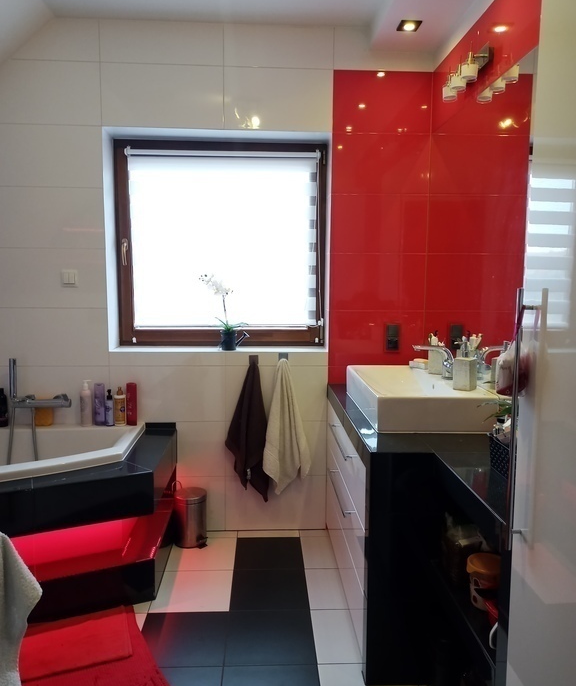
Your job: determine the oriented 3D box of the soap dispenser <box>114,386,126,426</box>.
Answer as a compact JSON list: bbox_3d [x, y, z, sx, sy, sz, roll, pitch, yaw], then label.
[{"bbox_3d":[-0.854,0.328,3.171,0.057,0.200,0.051,0,7,-3],"label":"soap dispenser"}]

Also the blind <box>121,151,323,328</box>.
[{"bbox_3d":[-0.343,-0.546,3.359,1.030,0.950,0.050,0,6,-3],"label":"blind"}]

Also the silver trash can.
[{"bbox_3d":[-0.485,0.894,3.172,0.200,0.255,0.168,6,8,42],"label":"silver trash can"}]

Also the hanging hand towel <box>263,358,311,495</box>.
[{"bbox_3d":[-0.003,0.436,3.215,0.248,0.719,0.099,0,7,-3],"label":"hanging hand towel"}]

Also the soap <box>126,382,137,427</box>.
[{"bbox_3d":[-0.805,0.313,3.208,0.055,0.222,0.040,1,6,3],"label":"soap"}]

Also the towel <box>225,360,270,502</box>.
[{"bbox_3d":[-0.208,0.457,3.208,0.234,0.739,0.099,0,7,-3],"label":"towel"}]

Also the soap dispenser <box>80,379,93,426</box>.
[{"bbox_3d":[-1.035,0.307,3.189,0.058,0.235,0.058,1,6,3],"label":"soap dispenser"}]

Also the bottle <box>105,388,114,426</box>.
[{"bbox_3d":[-0.916,0.330,3.200,0.042,0.188,0.042,0,6,-3],"label":"bottle"}]

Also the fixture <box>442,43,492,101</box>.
[{"bbox_3d":[0.702,-1.070,2.453,0.112,0.155,0.328,0,6,-3],"label":"fixture"}]

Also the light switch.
[{"bbox_3d":[-1.093,-0.322,3.111,0.085,0.087,0.013,0,7,-3],"label":"light switch"}]

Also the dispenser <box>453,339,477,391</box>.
[{"bbox_3d":[0.686,0.086,2.407,0.072,0.190,0.066,5,8,37],"label":"dispenser"}]

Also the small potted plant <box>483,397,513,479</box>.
[{"bbox_3d":[0.654,0.275,1.809,0.148,0.222,0.148,0,7,-3],"label":"small potted plant"}]

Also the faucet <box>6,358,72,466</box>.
[{"bbox_3d":[-1.248,0.346,3.105,0.310,0.532,0.158,0,7,-3],"label":"faucet"}]

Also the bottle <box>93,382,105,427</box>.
[{"bbox_3d":[-0.969,0.313,3.201,0.055,0.222,0.040,0,6,-3],"label":"bottle"}]

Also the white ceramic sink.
[{"bbox_3d":[0.522,0.218,2.594,0.433,0.135,0.701,0,7,-3],"label":"white ceramic sink"}]

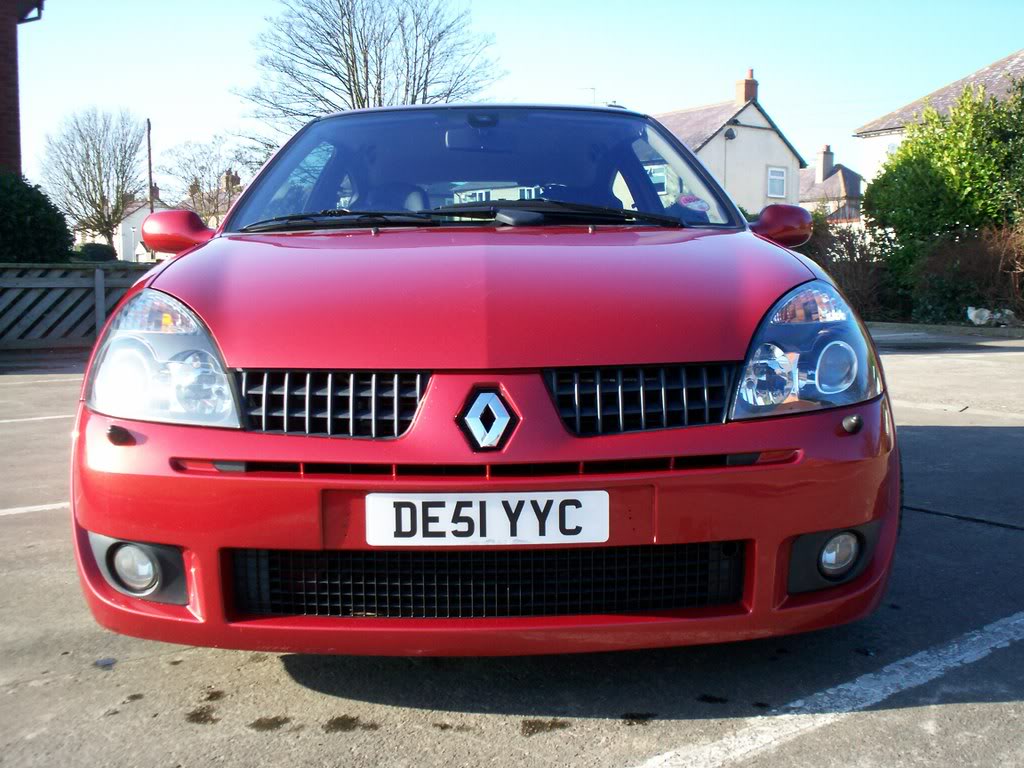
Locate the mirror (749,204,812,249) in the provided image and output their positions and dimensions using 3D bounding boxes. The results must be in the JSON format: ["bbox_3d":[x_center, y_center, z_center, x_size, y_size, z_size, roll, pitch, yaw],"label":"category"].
[{"bbox_3d":[0.790,-0.464,3.135,0.185,0.132,0.120,-1,5,-2],"label":"mirror"}]

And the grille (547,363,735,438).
[{"bbox_3d":[0.221,0.028,1.814,0.325,0.116,0.070,-2,5,-9],"label":"grille"}]

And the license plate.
[{"bbox_3d":[-0.040,0.222,1.756,0.402,0.088,0.018,-1,5,-2],"label":"license plate"}]

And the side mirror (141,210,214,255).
[{"bbox_3d":[-0.953,-0.432,3.030,0.220,0.130,0.130,-1,5,-2],"label":"side mirror"}]

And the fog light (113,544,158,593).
[{"bbox_3d":[-0.665,0.324,1.880,0.086,0.090,0.060,-1,5,-2],"label":"fog light"}]

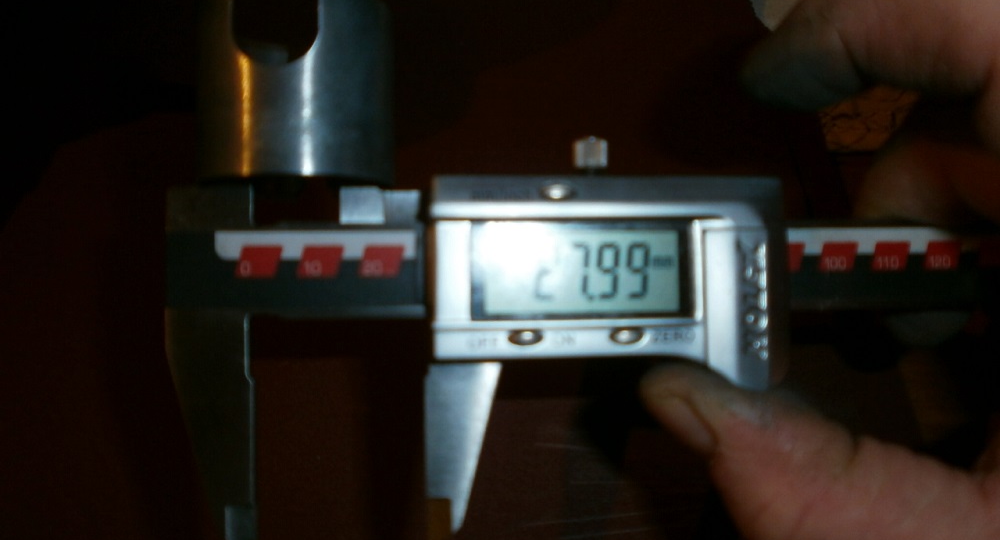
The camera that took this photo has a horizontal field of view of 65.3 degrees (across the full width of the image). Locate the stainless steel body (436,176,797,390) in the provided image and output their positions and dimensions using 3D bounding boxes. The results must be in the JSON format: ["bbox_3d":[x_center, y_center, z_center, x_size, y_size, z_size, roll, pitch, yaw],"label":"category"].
[{"bbox_3d":[0.018,0.002,0.133,0.060,0.015,0.036,-1,88,-6],"label":"stainless steel body"}]

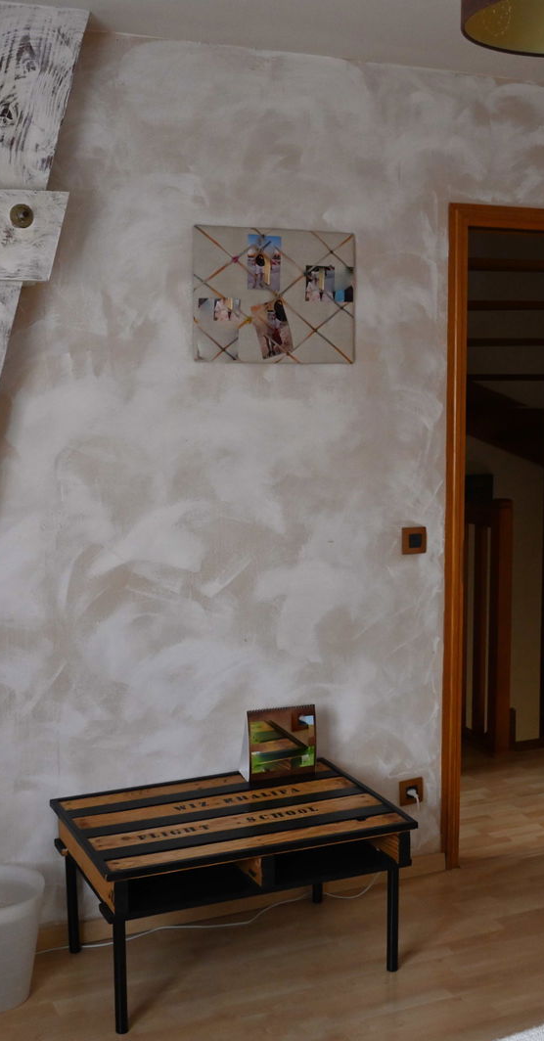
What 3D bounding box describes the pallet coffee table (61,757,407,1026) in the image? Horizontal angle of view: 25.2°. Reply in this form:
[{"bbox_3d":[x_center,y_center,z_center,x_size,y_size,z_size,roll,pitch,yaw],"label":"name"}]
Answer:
[{"bbox_3d":[-0.114,0.995,3.310,0.847,0.425,0.575,-3,7,-24],"label":"pallet coffee table"}]

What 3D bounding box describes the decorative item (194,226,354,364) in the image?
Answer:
[{"bbox_3d":[0.015,-0.639,3.474,0.511,0.381,0.022,-3,7,-25],"label":"decorative item"}]

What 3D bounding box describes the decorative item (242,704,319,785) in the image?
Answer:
[{"bbox_3d":[0.013,0.652,3.600,0.205,0.195,0.115,-2,7,-21],"label":"decorative item"}]

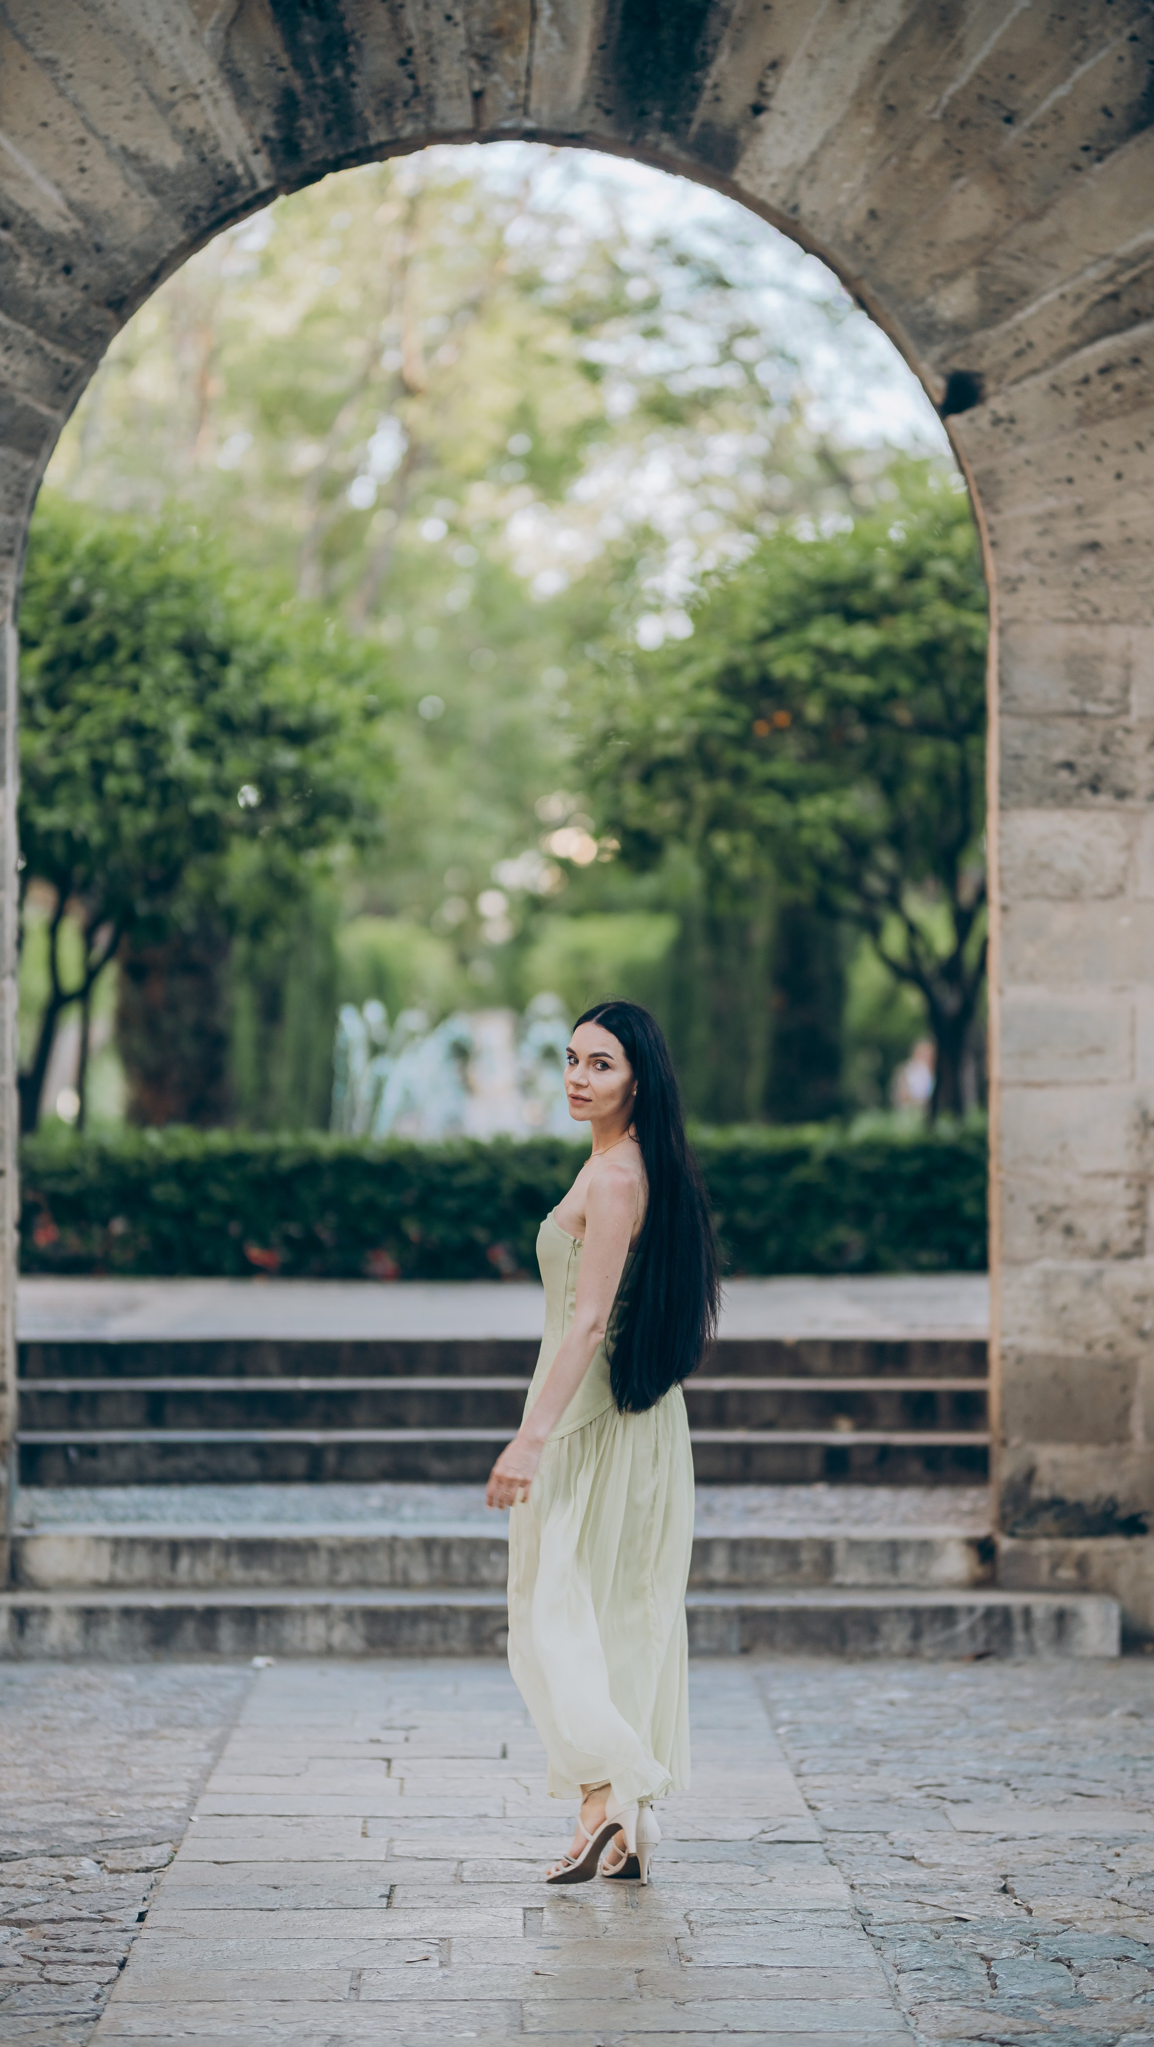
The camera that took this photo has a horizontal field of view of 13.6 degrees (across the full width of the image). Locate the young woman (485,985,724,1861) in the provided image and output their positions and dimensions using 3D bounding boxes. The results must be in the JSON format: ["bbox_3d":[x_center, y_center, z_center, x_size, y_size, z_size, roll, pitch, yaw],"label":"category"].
[{"bbox_3d":[0.050,0.817,9.420,0.450,1.720,0.430,0,-1,25],"label":"young woman"}]

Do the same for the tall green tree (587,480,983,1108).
[{"bbox_3d":[1.885,-0.889,26.025,3.615,4.273,3.615,0,-1,1],"label":"tall green tree"}]

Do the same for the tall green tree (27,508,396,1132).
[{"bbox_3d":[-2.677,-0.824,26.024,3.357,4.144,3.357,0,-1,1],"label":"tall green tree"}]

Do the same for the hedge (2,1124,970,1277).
[{"bbox_3d":[-0.344,0.842,23.050,5.000,0.718,0.900,0,-1,1],"label":"hedge"}]

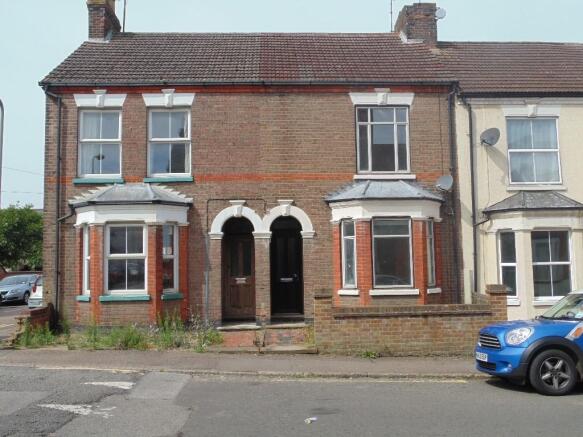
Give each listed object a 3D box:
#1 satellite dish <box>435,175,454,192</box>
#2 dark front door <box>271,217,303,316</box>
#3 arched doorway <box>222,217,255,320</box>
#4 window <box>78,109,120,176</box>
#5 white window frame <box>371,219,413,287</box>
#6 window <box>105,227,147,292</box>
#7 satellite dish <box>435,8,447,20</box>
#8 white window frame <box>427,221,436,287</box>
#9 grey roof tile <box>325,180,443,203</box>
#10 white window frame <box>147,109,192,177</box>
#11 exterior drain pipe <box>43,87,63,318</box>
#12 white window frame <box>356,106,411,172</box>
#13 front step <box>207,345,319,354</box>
[{"bbox_3d":[3.675,-0.841,13.750,0.440,0.420,0.280,-5,-7,42],"label":"satellite dish"},{"bbox_3d":[-0.110,1.157,13.912,0.785,2.397,0.100,-1,-5,-3],"label":"dark front door"},{"bbox_3d":[-1.265,1.229,13.734,0.777,2.401,0.100,-1,-5,-3],"label":"arched doorway"},{"bbox_3d":[-4.648,-1.811,13.916,1.050,1.660,0.120,-1,-5,-3],"label":"window"},{"bbox_3d":[2.292,0.777,12.991,0.938,1.552,0.120,-1,-5,-3],"label":"white window frame"},{"bbox_3d":[-3.784,0.935,13.114,0.960,1.580,0.120,-1,-5,-3],"label":"window"},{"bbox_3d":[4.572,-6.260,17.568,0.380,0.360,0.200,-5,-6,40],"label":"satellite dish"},{"bbox_3d":[3.348,0.838,13.710,0.120,1.570,0.460,-5,-7,42],"label":"white window frame"},{"bbox_3d":[2.286,-0.703,13.686,2.880,0.530,0.680,-1,-5,-3],"label":"grey roof tile"},{"bbox_3d":[-2.904,-1.781,13.643,1.000,1.609,0.120,-1,-5,-3],"label":"white window frame"},{"bbox_3d":[-5.495,-0.404,13.262,0.300,5.387,0.180,-1,-5,-3],"label":"exterior drain pipe"},{"bbox_3d":[2.270,-1.960,14.237,1.310,1.670,0.120,-1,-5,-3],"label":"white window frame"},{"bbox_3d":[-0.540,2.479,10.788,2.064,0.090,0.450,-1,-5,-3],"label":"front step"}]

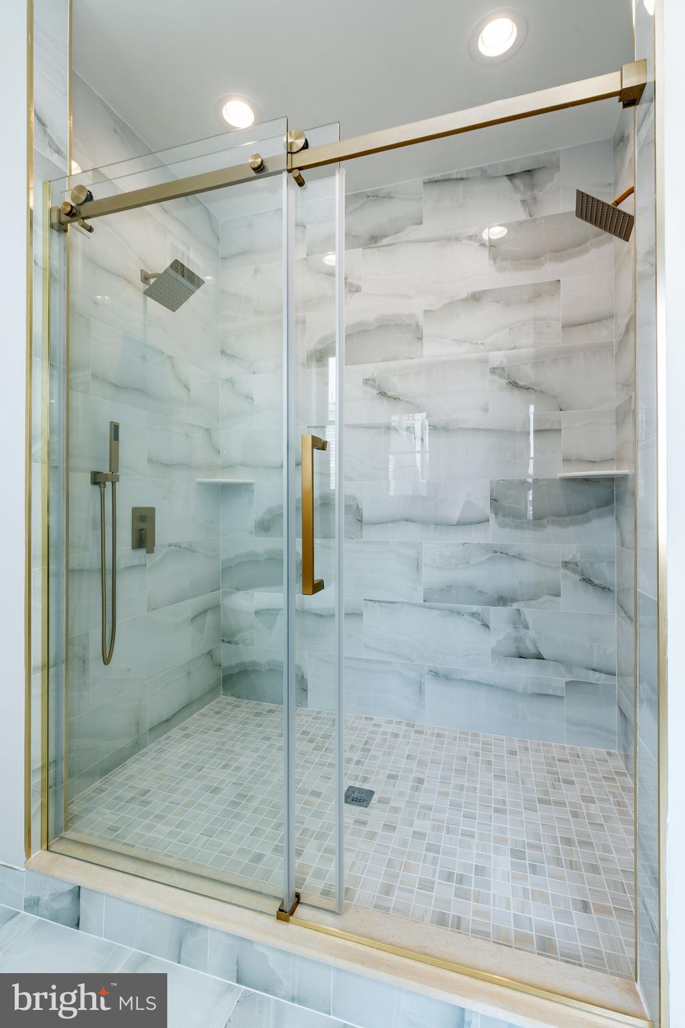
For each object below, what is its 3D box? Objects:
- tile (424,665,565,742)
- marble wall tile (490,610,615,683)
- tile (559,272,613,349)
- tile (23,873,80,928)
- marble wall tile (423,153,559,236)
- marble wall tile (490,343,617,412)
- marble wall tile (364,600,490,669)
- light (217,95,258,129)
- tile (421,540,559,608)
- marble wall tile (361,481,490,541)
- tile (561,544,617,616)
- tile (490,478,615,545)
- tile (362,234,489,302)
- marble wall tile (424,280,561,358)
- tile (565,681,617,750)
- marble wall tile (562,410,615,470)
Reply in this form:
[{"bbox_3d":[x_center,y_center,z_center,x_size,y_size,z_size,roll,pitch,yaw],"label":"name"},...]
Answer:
[{"bbox_3d":[0.711,0.885,2.164,0.616,0.300,0.012,0,0,17],"label":"tile"},{"bbox_3d":[0.945,0.589,2.078,0.522,0.298,0.012,0,0,18],"label":"marble wall tile"},{"bbox_3d":[1.093,-0.913,2.039,0.213,0.298,0.012,0,0,18],"label":"tile"},{"bbox_3d":[-0.772,1.023,1.219,0.194,0.115,0.012,0,0,17],"label":"tile"},{"bbox_3d":[0.697,-1.507,2.167,0.616,0.287,0.012,0,0,18],"label":"marble wall tile"},{"bbox_3d":[0.946,-0.612,2.084,0.522,0.298,0.012,0,0,18],"label":"marble wall tile"},{"bbox_3d":[0.401,0.589,2.250,0.616,0.298,0.012,0,0,18],"label":"marble wall tile"},{"bbox_3d":[-0.430,-1.637,1.866,0.175,0.030,0.175,0,0,0],"label":"light"},{"bbox_3d":[0.696,0.288,2.159,0.616,0.298,0.012,0,0,18],"label":"tile"},{"bbox_3d":[0.402,-0.011,2.250,0.610,0.300,0.012,0,0,17],"label":"marble wall tile"},{"bbox_3d":[1.092,0.288,2.033,0.213,0.298,0.012,0,0,18],"label":"tile"},{"bbox_3d":[0.948,-0.012,2.083,0.520,0.300,0.012,0,0,17],"label":"tile"},{"bbox_3d":[0.397,-1.207,2.240,0.610,0.300,0.012,0,0,17],"label":"tile"},{"bbox_3d":[0.693,-0.908,2.152,0.610,0.300,0.012,0,0,17],"label":"marble wall tile"},{"bbox_3d":[1.108,0.891,2.042,0.203,0.297,0.012,0,0,17],"label":"tile"},{"bbox_3d":[1.093,-0.312,2.036,0.213,0.298,0.012,0,0,18],"label":"marble wall tile"}]

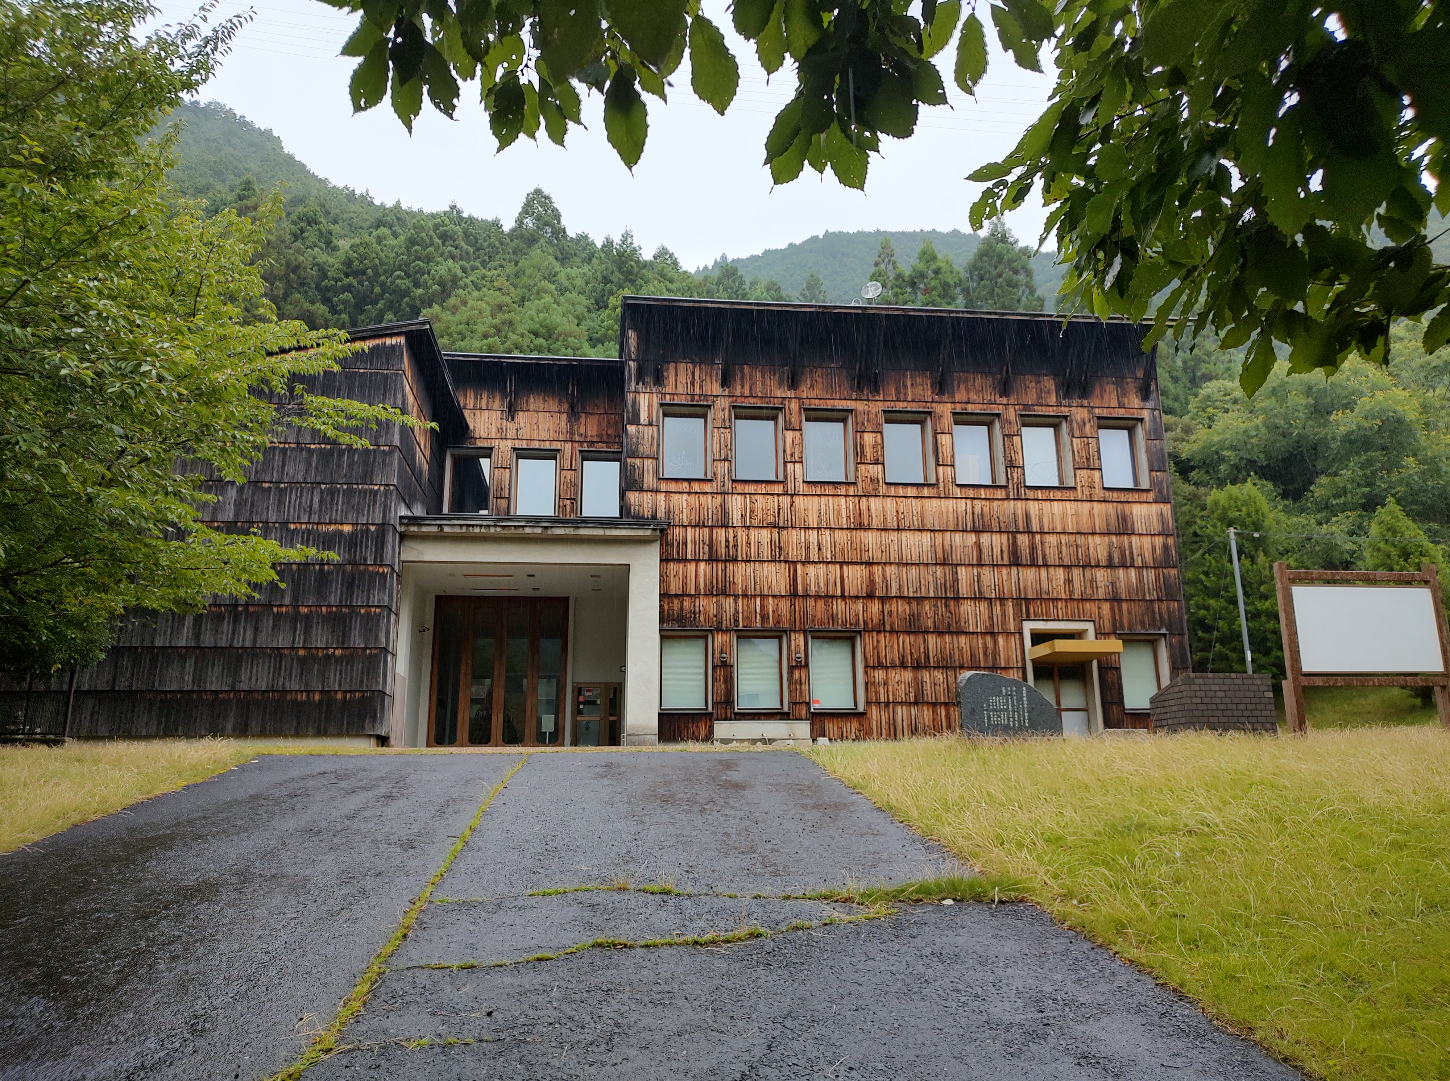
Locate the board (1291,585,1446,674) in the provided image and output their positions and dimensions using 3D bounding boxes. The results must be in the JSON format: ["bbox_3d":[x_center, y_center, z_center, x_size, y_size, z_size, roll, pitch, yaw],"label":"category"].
[{"bbox_3d":[8.616,1.208,13.500,2.051,1.153,0.080,1,-13,-6],"label":"board"}]

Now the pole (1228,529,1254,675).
[{"bbox_3d":[13.580,2.317,26.251,0.150,5.471,0.150,1,-13,-6],"label":"pole"}]

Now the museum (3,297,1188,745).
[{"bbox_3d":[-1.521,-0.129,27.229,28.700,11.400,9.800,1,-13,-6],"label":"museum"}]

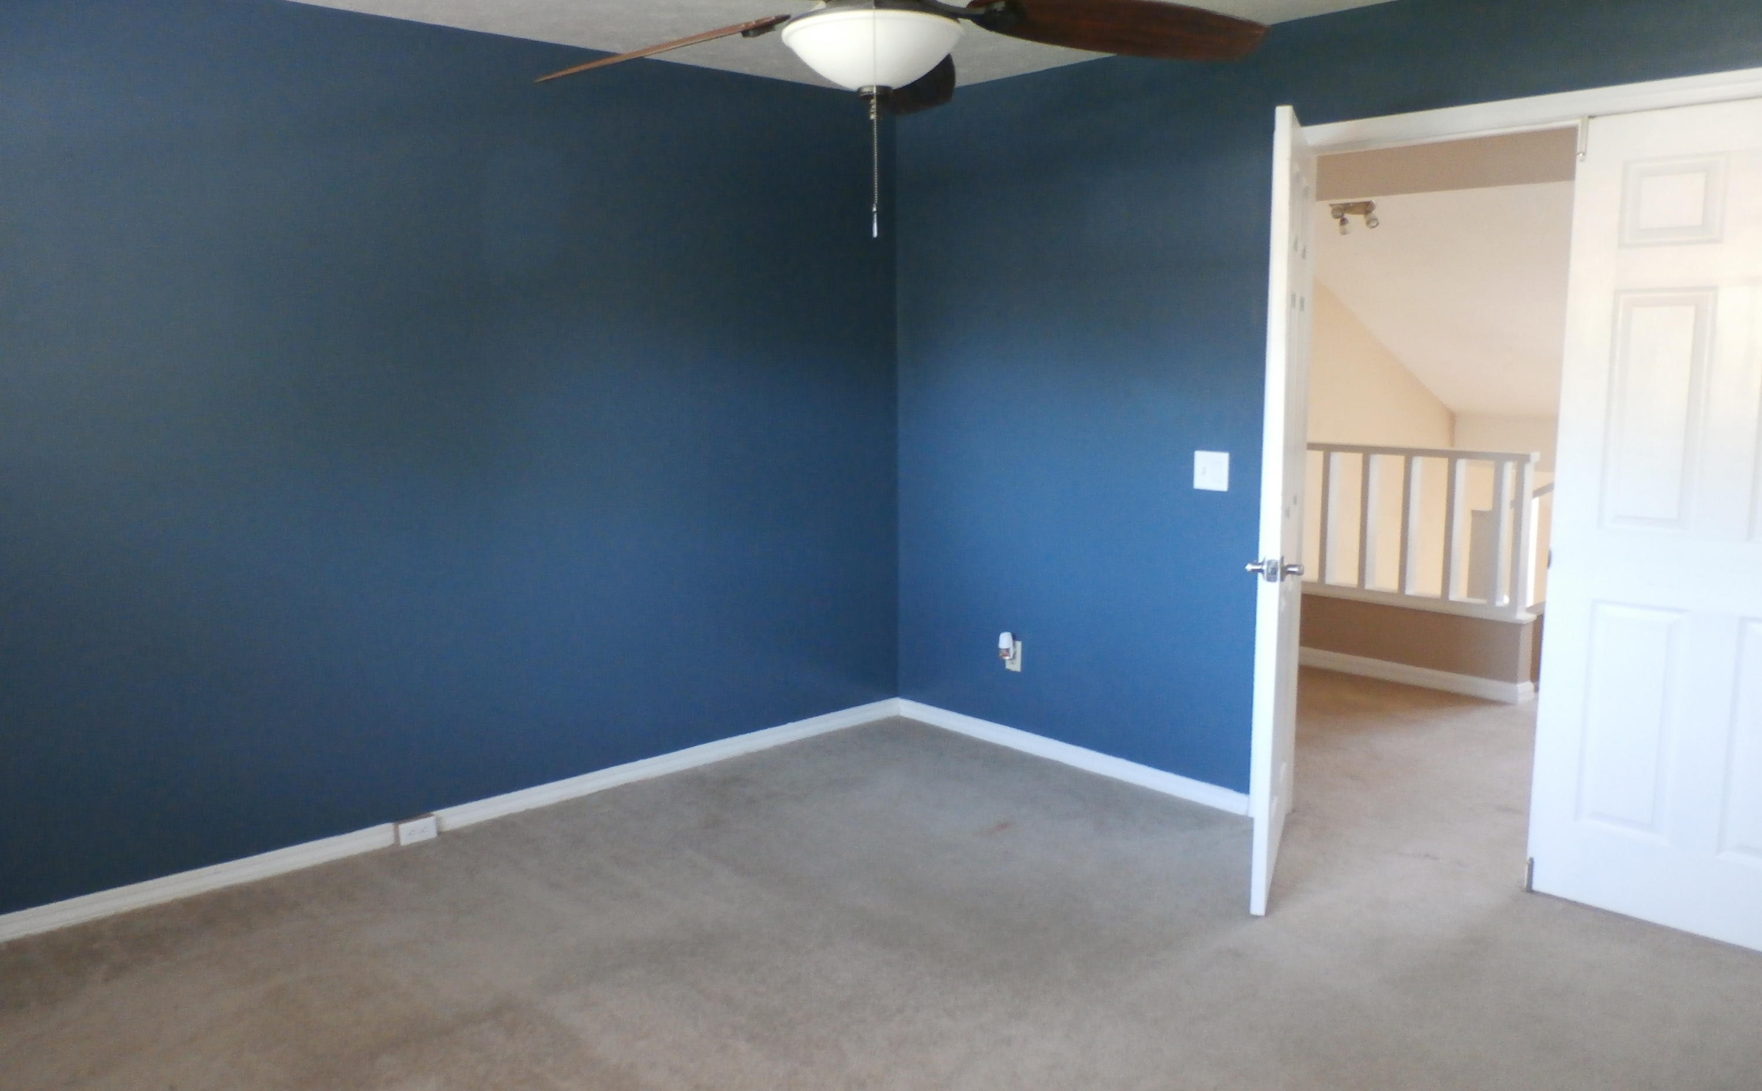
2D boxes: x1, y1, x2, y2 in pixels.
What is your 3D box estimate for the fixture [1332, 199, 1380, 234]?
[{"bbox_3d":[2.255,-1.561,6.050,0.120,0.145,0.250,-8,12,-43],"label":"fixture"}]

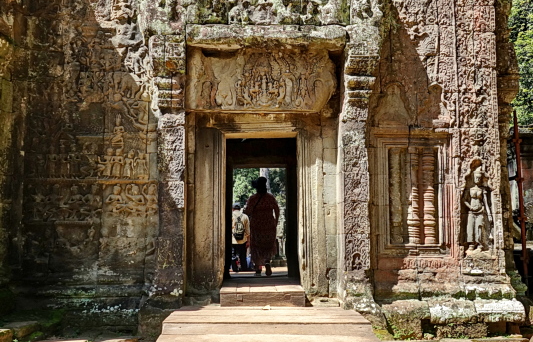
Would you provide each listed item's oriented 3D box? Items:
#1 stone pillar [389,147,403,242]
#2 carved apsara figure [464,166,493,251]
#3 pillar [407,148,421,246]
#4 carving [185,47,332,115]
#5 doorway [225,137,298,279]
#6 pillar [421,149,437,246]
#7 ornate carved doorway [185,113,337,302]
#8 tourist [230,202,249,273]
[{"bbox_3d":[1.605,0.291,6.634,0.160,1.190,0.160,0,-7,-1],"label":"stone pillar"},{"bbox_3d":[2.685,0.465,6.786,0.370,1.120,0.170,0,-5,-1],"label":"carved apsara figure"},{"bbox_3d":[1.825,0.291,6.634,0.160,1.200,0.160,0,-7,-1],"label":"pillar"},{"bbox_3d":[-0.060,-1.114,6.686,1.850,0.860,0.380,0,-7,-1],"label":"carving"},{"bbox_3d":[-0.065,0.485,6.741,0.920,1.860,0.450,0,-7,-1],"label":"doorway"},{"bbox_3d":[2.081,0.328,6.849,0.200,1.200,0.200,0,-5,-1],"label":"pillar"},{"bbox_3d":[-0.077,0.468,6.836,1.880,2.340,0.500,0,-5,-1],"label":"ornate carved doorway"},{"bbox_3d":[-0.608,1.521,12.011,0.520,1.660,0.420,0,-5,-2],"label":"tourist"}]

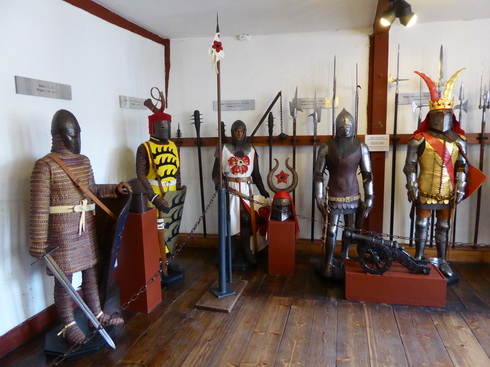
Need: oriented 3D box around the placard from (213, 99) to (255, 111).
[{"bbox_3d":[-0.144,-1.028,4.490,0.575,0.131,0.015,1,9,15],"label":"placard"}]

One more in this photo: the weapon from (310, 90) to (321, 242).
[{"bbox_3d":[0.869,-0.194,4.255,0.145,1.923,0.045,1,9,11],"label":"weapon"}]

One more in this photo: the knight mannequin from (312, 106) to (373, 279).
[{"bbox_3d":[1.062,0.093,3.776,0.620,1.810,0.450,1,8,11],"label":"knight mannequin"}]

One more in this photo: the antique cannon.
[{"bbox_3d":[1.347,0.641,3.254,0.790,0.380,0.310,1,8,11],"label":"antique cannon"}]

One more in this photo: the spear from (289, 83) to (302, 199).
[{"bbox_3d":[0.626,-0.217,4.298,0.180,1.947,0.045,2,9,11],"label":"spear"}]

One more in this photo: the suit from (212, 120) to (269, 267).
[{"bbox_3d":[-0.034,0.132,3.988,0.620,1.729,0.450,-2,8,-6],"label":"suit"}]

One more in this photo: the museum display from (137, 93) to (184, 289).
[{"bbox_3d":[-0.901,0.132,3.773,0.560,1.832,0.460,-8,11,-40],"label":"museum display"}]

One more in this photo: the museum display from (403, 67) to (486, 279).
[{"bbox_3d":[2.142,-0.116,3.729,0.760,2.196,0.490,1,9,15],"label":"museum display"}]

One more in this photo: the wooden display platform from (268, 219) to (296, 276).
[{"bbox_3d":[0.437,0.714,3.924,0.284,0.600,0.280,1,8,11],"label":"wooden display platform"}]

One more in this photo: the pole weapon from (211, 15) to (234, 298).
[{"bbox_3d":[-0.230,-0.222,3.269,0.170,2.660,0.150,2,9,15],"label":"pole weapon"}]

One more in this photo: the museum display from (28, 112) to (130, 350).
[{"bbox_3d":[-1.237,0.334,2.641,0.600,1.780,0.640,2,9,24],"label":"museum display"}]

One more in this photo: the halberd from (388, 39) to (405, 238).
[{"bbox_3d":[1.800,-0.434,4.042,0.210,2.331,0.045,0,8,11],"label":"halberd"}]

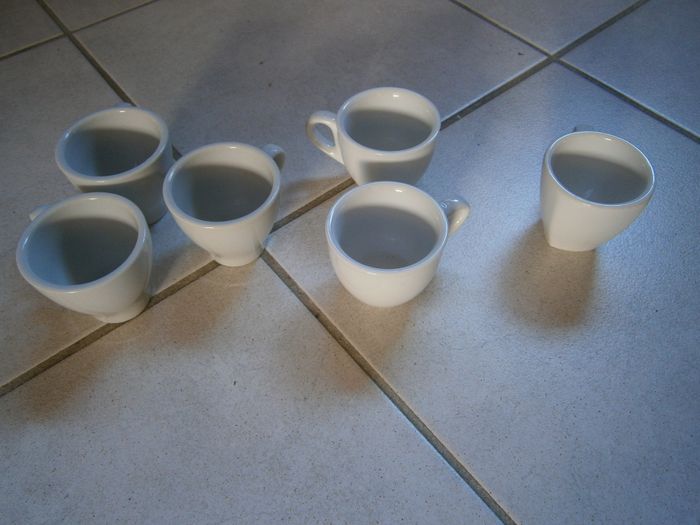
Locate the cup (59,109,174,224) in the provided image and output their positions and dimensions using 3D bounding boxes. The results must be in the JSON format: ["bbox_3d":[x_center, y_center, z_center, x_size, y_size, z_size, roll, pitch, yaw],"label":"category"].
[{"bbox_3d":[-0.145,-0.063,0.346,0.064,0.059,0.084,-13,56,-9],"label":"cup"}]

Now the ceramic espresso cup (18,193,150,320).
[{"bbox_3d":[-0.147,0.000,0.302,0.086,0.059,0.066,31,61,20],"label":"ceramic espresso cup"}]

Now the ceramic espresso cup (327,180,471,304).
[{"bbox_3d":[0.030,-0.007,0.305,0.085,0.058,0.063,-22,58,-14],"label":"ceramic espresso cup"}]

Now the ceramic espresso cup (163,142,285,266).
[{"bbox_3d":[-0.066,-0.035,0.325,0.065,0.059,0.083,34,62,22],"label":"ceramic espresso cup"}]

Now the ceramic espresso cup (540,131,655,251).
[{"bbox_3d":[0.145,-0.045,0.330,0.061,0.059,0.079,6,55,5],"label":"ceramic espresso cup"}]

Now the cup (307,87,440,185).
[{"bbox_3d":[0.014,-0.074,0.353,0.087,0.057,0.065,5,55,4],"label":"cup"}]

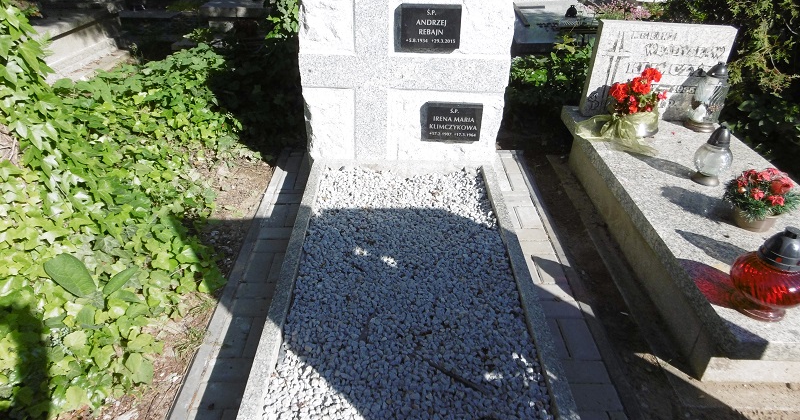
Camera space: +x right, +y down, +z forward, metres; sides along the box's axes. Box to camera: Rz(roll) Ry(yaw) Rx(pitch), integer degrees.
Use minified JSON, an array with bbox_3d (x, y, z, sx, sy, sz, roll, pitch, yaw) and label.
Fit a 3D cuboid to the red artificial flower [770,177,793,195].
[{"bbox_3d":[1.439,-0.090,2.094,0.080,0.065,0.080,11,33,17],"label":"red artificial flower"}]

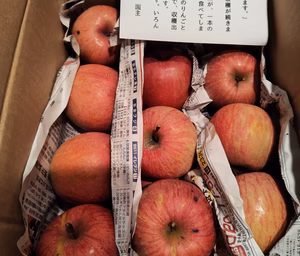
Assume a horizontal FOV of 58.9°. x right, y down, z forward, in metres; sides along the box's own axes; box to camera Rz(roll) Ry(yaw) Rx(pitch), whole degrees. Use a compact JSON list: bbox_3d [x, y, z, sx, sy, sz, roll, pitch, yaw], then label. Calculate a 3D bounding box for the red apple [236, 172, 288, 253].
[{"bbox_3d":[0.120,0.099,0.321,0.088,0.077,0.088,-9,51,29],"label":"red apple"}]

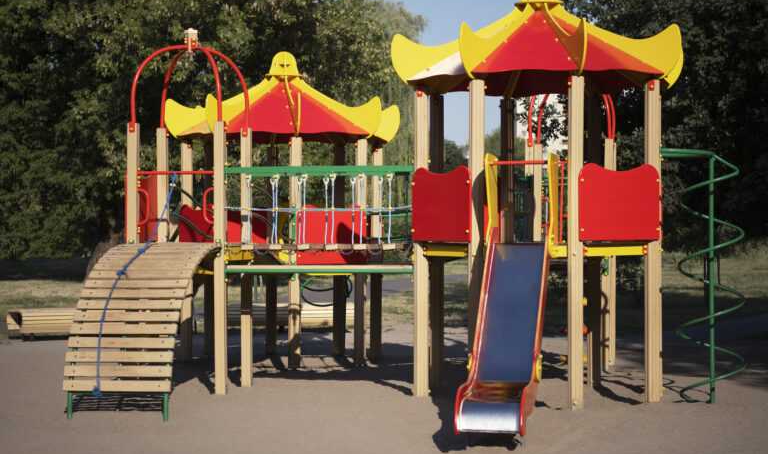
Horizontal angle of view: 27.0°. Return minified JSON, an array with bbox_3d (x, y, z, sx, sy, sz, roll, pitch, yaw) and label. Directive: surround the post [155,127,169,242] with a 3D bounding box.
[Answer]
[{"bbox_3d":[-2.213,0.296,15.972,0.108,2.563,0.108,0,0,11],"label":"post"}]

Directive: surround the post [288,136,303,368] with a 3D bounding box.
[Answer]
[{"bbox_3d":[-0.981,0.299,17.680,0.108,2.569,0.108,0,0,-11],"label":"post"}]

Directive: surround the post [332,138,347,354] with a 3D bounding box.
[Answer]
[{"bbox_3d":[-0.551,0.306,19.727,0.108,2.569,0.108,0,0,34],"label":"post"}]

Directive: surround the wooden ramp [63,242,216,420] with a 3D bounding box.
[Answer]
[{"bbox_3d":[-2.181,0.900,14.841,0.950,1.530,2.300,0,-1,7],"label":"wooden ramp"}]

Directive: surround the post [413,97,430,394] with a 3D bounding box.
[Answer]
[{"bbox_3d":[0.335,0.139,14.660,0.108,2.868,0.108,0,0,-11],"label":"post"}]

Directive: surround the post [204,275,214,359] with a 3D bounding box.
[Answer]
[{"bbox_3d":[-2.124,0.305,19.432,0.108,2.569,0.108,0,0,34],"label":"post"}]

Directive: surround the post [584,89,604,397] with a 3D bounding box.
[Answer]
[{"bbox_3d":[2.086,0.143,15.804,0.108,2.868,0.108,0,0,34],"label":"post"}]

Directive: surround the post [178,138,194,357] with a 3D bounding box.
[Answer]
[{"bbox_3d":[-2.302,0.302,18.584,0.108,2.569,0.108,0,0,-11],"label":"post"}]

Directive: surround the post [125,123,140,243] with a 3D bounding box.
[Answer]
[{"bbox_3d":[-2.375,0.293,15.120,0.108,2.563,0.108,0,0,11],"label":"post"}]

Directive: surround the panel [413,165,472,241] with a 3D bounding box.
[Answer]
[{"bbox_3d":[0.548,-0.212,15.259,0.040,0.740,1.000,0,-1,-33],"label":"panel"}]

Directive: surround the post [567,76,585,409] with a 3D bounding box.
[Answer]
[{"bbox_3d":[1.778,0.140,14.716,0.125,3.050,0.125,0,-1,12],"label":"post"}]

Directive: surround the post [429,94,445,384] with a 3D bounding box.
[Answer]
[{"bbox_3d":[0.513,0.142,15.508,0.108,2.868,0.108,0,0,34],"label":"post"}]

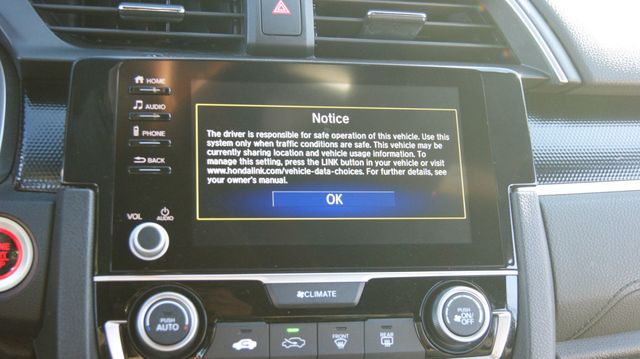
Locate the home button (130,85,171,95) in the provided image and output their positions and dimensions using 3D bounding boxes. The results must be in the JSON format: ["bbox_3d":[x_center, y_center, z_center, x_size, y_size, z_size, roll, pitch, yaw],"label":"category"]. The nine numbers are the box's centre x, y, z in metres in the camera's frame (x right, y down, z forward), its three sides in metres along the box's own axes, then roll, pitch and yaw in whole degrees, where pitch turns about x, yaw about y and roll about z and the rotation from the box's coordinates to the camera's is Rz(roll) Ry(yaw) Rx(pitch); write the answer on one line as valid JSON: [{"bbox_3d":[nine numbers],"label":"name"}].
[{"bbox_3d":[-0.091,-0.048,0.411,0.022,0.005,0.004,0,-13,-11],"label":"home button"}]

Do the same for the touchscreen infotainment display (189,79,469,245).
[{"bbox_3d":[0.007,-0.009,0.424,0.154,0.092,0.010,0,-13,-11],"label":"touchscreen infotainment display"}]

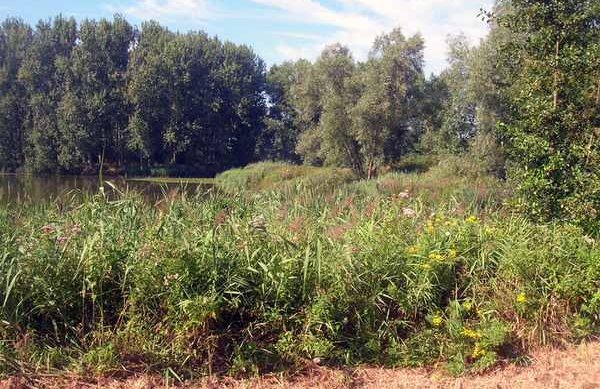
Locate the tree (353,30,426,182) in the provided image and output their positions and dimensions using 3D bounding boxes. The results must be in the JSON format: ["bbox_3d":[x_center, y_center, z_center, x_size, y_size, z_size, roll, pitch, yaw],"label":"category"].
[{"bbox_3d":[5.775,-5.807,38.000,4.600,9.900,4.600,0,4,0],"label":"tree"}]

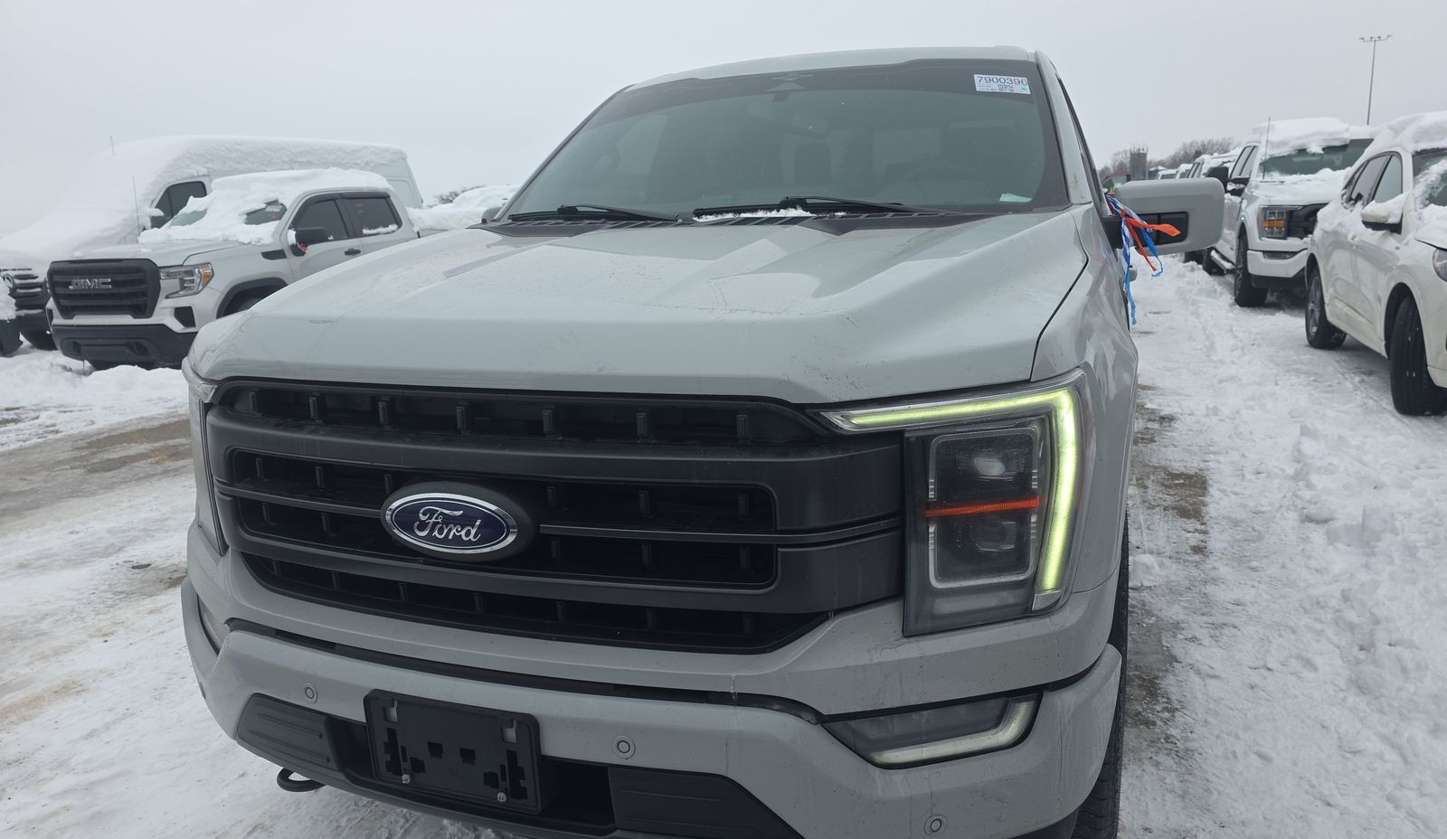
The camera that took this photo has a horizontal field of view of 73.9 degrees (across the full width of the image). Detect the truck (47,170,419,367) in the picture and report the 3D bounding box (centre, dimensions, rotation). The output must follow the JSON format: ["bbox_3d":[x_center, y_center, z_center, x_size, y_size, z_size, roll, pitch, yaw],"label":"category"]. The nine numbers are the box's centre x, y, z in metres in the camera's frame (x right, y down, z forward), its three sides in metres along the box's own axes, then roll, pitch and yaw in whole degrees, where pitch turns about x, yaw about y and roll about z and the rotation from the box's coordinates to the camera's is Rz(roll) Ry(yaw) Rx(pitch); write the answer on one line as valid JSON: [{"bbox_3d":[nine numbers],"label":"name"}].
[{"bbox_3d":[-4.984,-1.791,11.398,2.060,2.000,5.870,1,12,12],"label":"truck"}]

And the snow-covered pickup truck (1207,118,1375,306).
[{"bbox_3d":[7.677,-2.663,12.619,2.050,2.030,5.890,3,13,21],"label":"snow-covered pickup truck"}]

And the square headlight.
[{"bbox_3d":[0.360,0.120,1.465,0.360,0.395,0.280,0,12,9],"label":"square headlight"}]

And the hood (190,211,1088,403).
[{"bbox_3d":[-0.180,-0.293,2.049,1.737,0.258,1.343,3,13,21],"label":"hood"}]

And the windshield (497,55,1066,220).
[{"bbox_3d":[0.167,-0.850,2.909,1.666,0.172,1.030,3,44,21],"label":"windshield"}]

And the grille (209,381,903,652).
[{"bbox_3d":[-0.389,0.146,1.543,1.333,0.384,0.192,3,13,21],"label":"grille"}]

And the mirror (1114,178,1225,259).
[{"bbox_3d":[1.202,-0.541,2.595,0.273,0.207,0.202,3,13,21],"label":"mirror"}]

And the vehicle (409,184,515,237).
[{"bbox_3d":[-4.116,-3.249,18.000,2.000,1.950,5.400,1,12,12],"label":"vehicle"}]

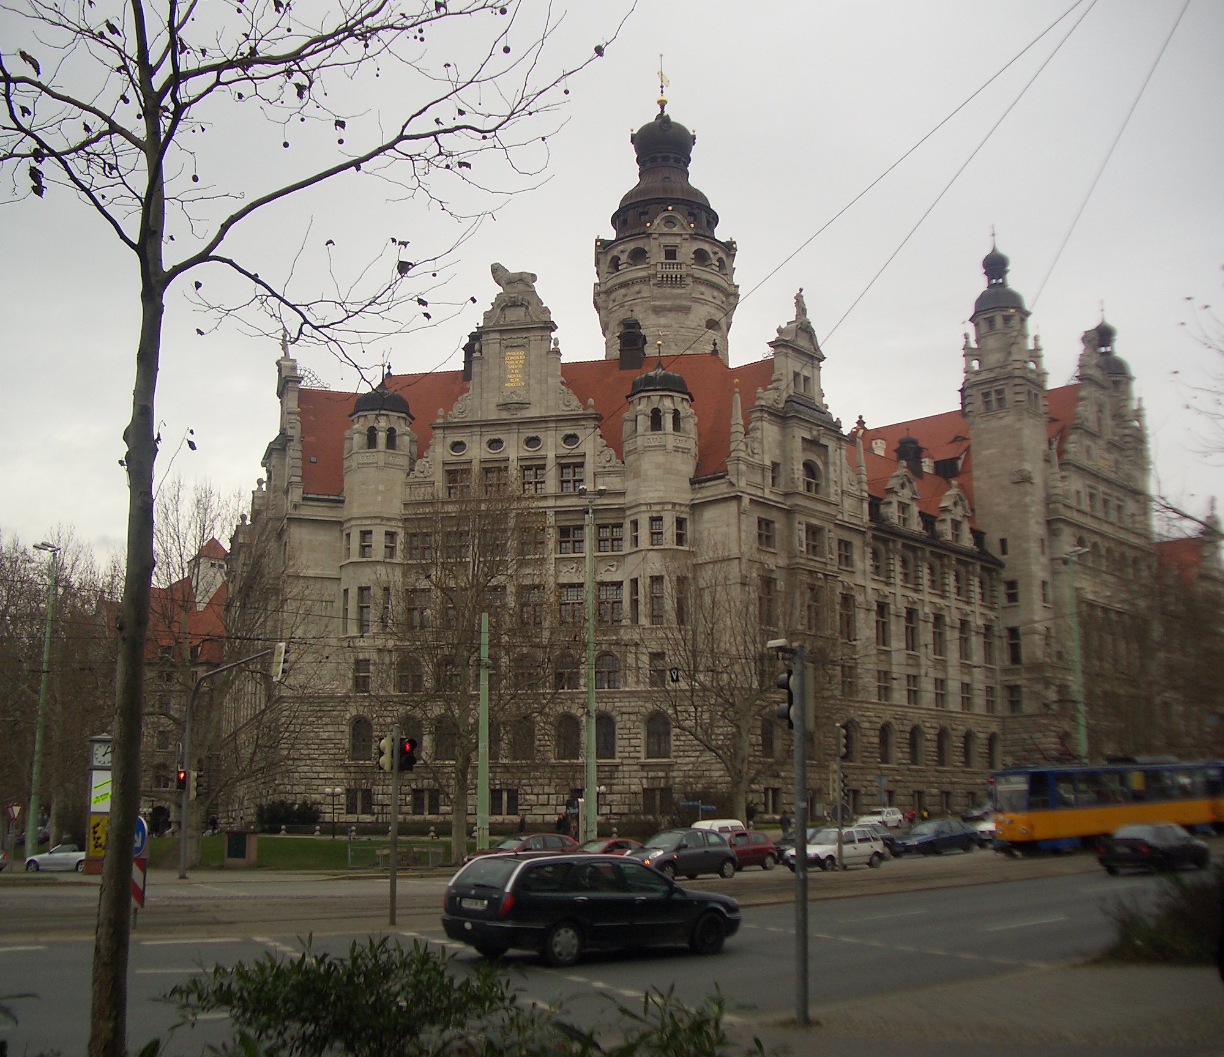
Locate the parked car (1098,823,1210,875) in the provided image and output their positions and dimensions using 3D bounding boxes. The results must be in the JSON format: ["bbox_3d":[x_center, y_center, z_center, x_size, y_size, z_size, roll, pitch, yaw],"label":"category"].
[{"bbox_3d":[16.417,9.641,43.019,1.710,1.420,4.350,-10,-13,42],"label":"parked car"}]

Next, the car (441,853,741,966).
[{"bbox_3d":[-0.128,5.175,19.771,4.480,1.480,1.750,9,-15,-40],"label":"car"}]

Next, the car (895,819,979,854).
[{"bbox_3d":[14.561,13.876,64.294,4.150,1.400,1.690,8,-14,-39],"label":"car"}]

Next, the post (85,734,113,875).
[{"bbox_3d":[-18.352,9.904,51.354,1.000,4.950,0.900,3,-11,-14],"label":"post"}]

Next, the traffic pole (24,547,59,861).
[{"bbox_3d":[-30.987,9.216,76.420,1.500,17.200,1.200,6,-13,-29],"label":"traffic pole"}]

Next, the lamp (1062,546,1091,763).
[{"bbox_3d":[21.556,7.523,64.512,1.200,13.650,1.200,-9,-15,39],"label":"lamp"}]

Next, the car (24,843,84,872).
[{"bbox_3d":[-24.246,14.827,64.039,4.450,1.380,1.757,-4,-12,21],"label":"car"}]

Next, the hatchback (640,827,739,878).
[{"bbox_3d":[2.123,9.887,43.406,3.720,1.540,1.660,10,-15,-41],"label":"hatchback"}]

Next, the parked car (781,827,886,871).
[{"bbox_3d":[7.714,11.065,49.256,3.900,1.400,1.650,9,-14,-40],"label":"parked car"}]

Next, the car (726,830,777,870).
[{"bbox_3d":[4.403,11.733,51.807,1.640,1.417,3.770,-11,-15,43],"label":"car"}]

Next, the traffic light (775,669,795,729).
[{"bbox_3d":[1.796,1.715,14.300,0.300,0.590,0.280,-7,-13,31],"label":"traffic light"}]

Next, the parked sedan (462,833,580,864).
[{"bbox_3d":[-3.117,11.694,51.101,4.480,1.430,1.740,8,-14,-35],"label":"parked sedan"}]

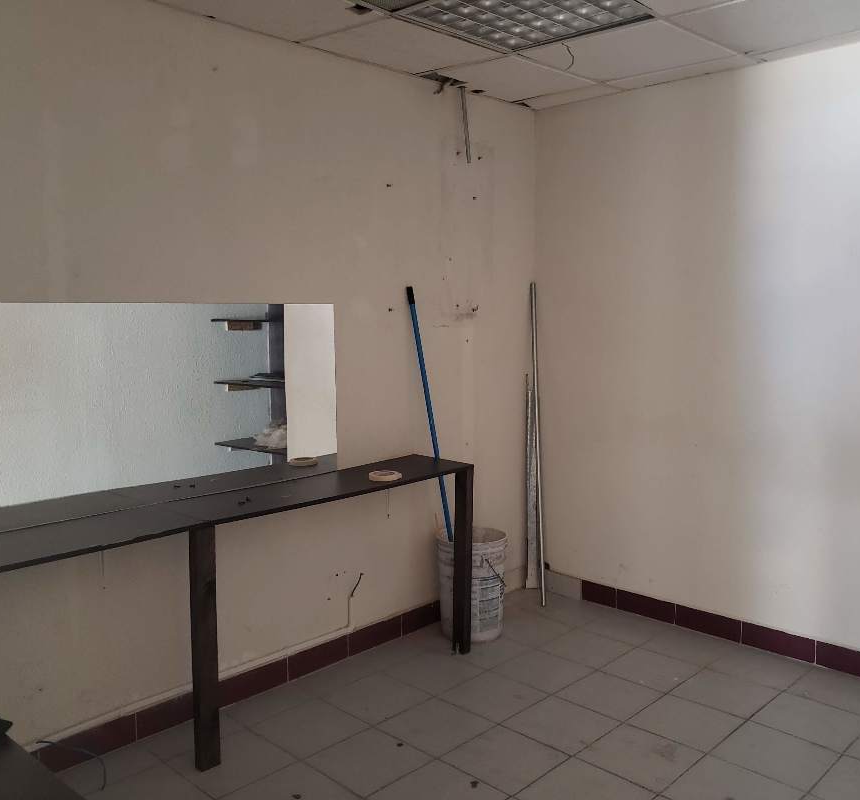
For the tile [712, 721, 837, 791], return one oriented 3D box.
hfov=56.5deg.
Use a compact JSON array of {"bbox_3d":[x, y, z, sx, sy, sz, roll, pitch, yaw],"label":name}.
[{"bbox_3d":[1.092,1.126,2.531,0.300,0.012,0.300,-6,7,-45],"label":"tile"}]

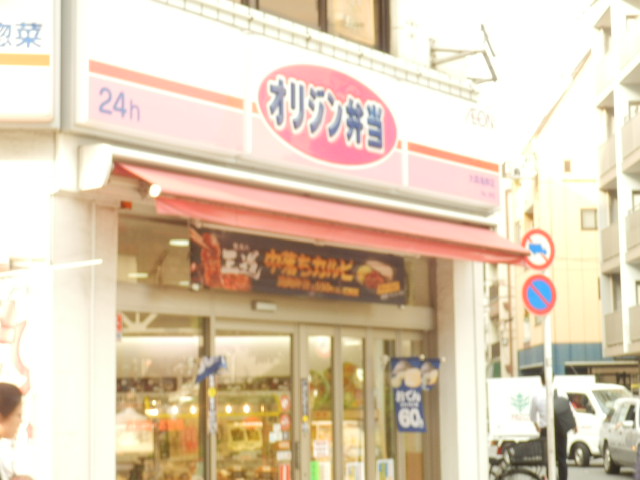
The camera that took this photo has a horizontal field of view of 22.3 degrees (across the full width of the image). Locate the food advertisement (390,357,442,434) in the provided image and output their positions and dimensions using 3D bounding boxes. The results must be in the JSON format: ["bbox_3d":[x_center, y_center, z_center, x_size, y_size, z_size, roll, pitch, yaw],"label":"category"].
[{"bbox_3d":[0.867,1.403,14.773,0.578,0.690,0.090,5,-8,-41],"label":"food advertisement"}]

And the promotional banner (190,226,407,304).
[{"bbox_3d":[-0.088,0.244,13.517,0.050,0.457,3.167,-5,-7,33],"label":"promotional banner"}]

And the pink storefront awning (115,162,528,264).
[{"bbox_3d":[0.284,-0.124,13.366,0.395,0.397,5.660,-5,-7,33],"label":"pink storefront awning"}]

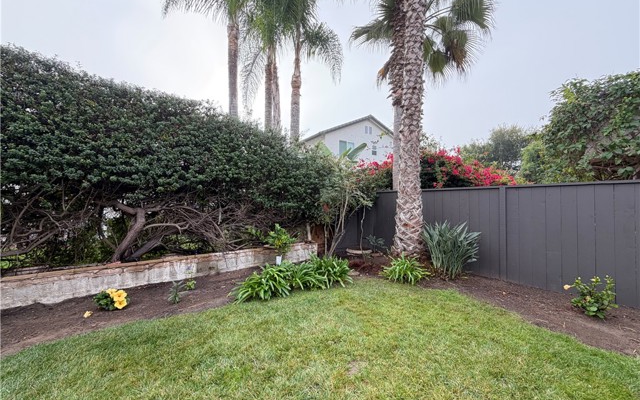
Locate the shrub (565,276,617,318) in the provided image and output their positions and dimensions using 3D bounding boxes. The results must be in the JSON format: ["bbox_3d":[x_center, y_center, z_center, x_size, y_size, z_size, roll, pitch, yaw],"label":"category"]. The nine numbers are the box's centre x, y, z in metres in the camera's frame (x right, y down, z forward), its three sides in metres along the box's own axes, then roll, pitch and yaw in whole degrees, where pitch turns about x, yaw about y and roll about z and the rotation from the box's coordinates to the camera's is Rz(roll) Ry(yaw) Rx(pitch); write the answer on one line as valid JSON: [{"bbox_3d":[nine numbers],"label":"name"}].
[{"bbox_3d":[3.560,1.260,3.400,0.500,0.520,0.550,0,0,-39],"label":"shrub"}]

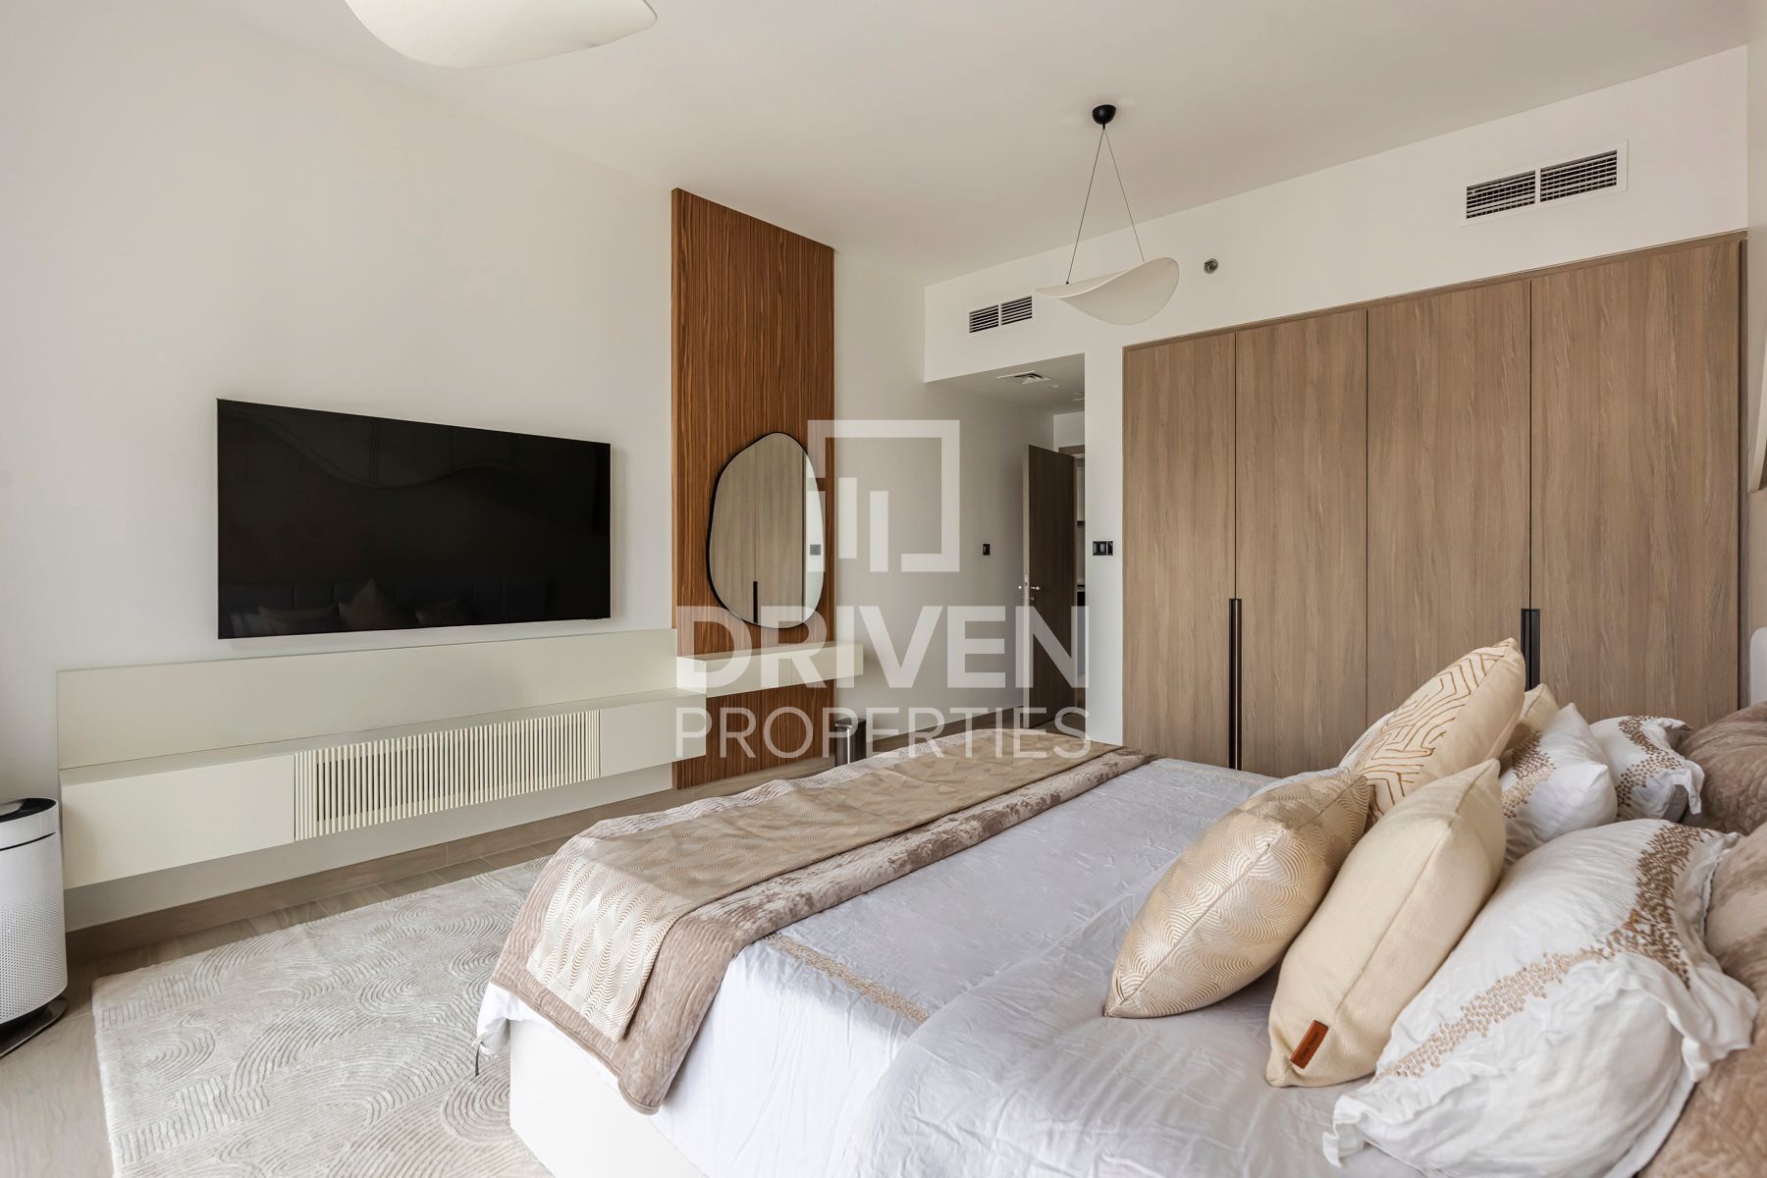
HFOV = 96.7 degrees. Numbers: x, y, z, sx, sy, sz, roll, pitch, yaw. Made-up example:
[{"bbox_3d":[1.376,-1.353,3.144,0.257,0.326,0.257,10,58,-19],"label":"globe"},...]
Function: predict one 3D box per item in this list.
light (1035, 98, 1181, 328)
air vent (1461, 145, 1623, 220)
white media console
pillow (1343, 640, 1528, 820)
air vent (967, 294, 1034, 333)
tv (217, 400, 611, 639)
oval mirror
[{"bbox_3d":[0.964,-1.623,3.397,0.610,0.900,0.540,-1,1,-30],"label":"light"},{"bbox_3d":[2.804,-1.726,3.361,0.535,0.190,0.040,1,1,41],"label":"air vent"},{"bbox_3d":[-1.346,0.519,3.581,0.295,0.606,3.319,1,2,42],"label":"white media console"},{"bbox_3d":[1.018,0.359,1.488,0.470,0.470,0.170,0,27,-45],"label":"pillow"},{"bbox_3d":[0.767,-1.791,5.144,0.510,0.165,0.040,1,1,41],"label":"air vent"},{"bbox_3d":[-1.822,-0.258,3.256,0.050,0.830,1.438,1,1,44],"label":"tv"},{"bbox_3d":[-0.652,-0.334,4.495,0.030,1.135,0.844,1,2,42],"label":"oval mirror"}]

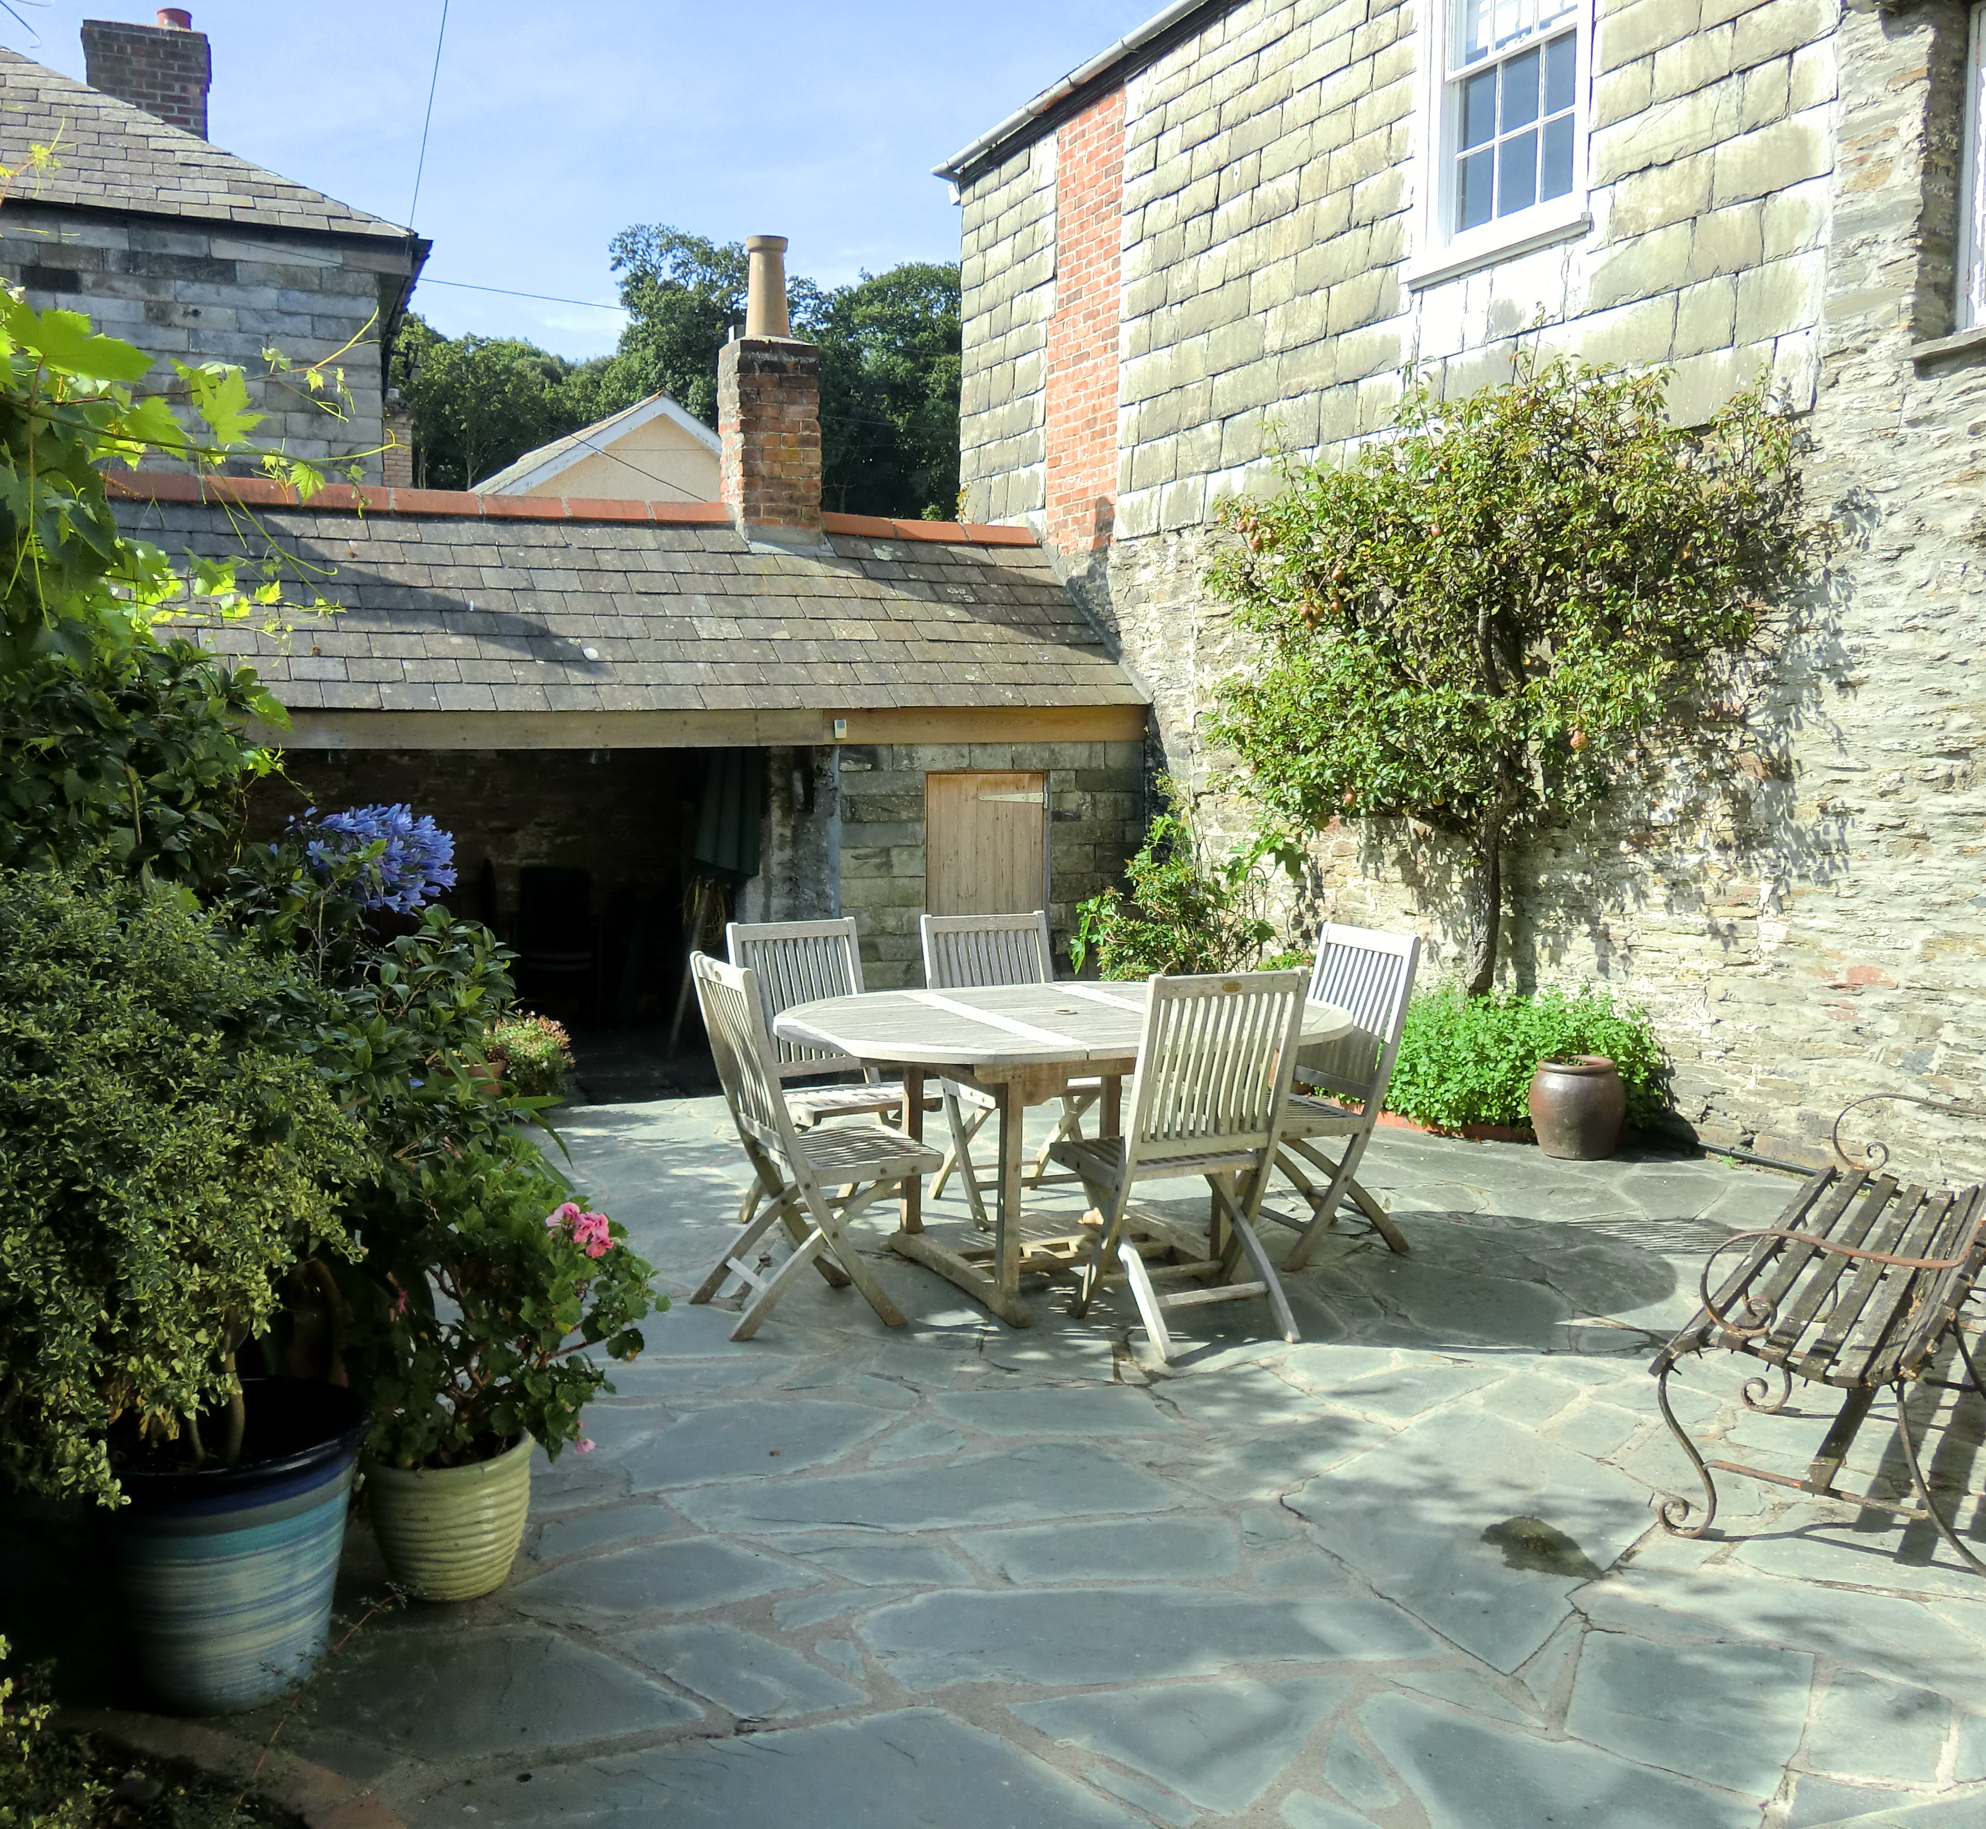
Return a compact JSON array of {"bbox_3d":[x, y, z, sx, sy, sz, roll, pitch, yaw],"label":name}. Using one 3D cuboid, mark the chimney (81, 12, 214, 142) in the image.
[{"bbox_3d":[-6.257,-6.117,13.534,0.840,0.950,0.600,-2,6,-19],"label":"chimney"}]

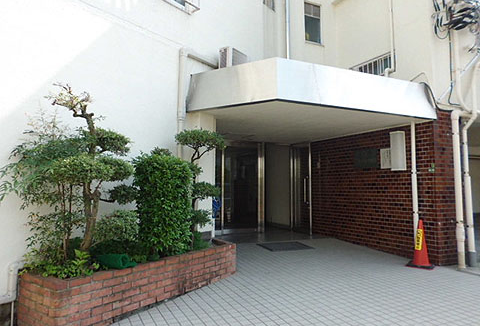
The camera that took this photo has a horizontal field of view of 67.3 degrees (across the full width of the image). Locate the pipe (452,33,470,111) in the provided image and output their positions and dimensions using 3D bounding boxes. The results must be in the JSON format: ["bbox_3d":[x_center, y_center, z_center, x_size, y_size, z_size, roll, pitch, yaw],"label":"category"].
[{"bbox_3d":[3.678,-1.500,5.966,0.300,1.340,0.090,2,-5,-29],"label":"pipe"}]

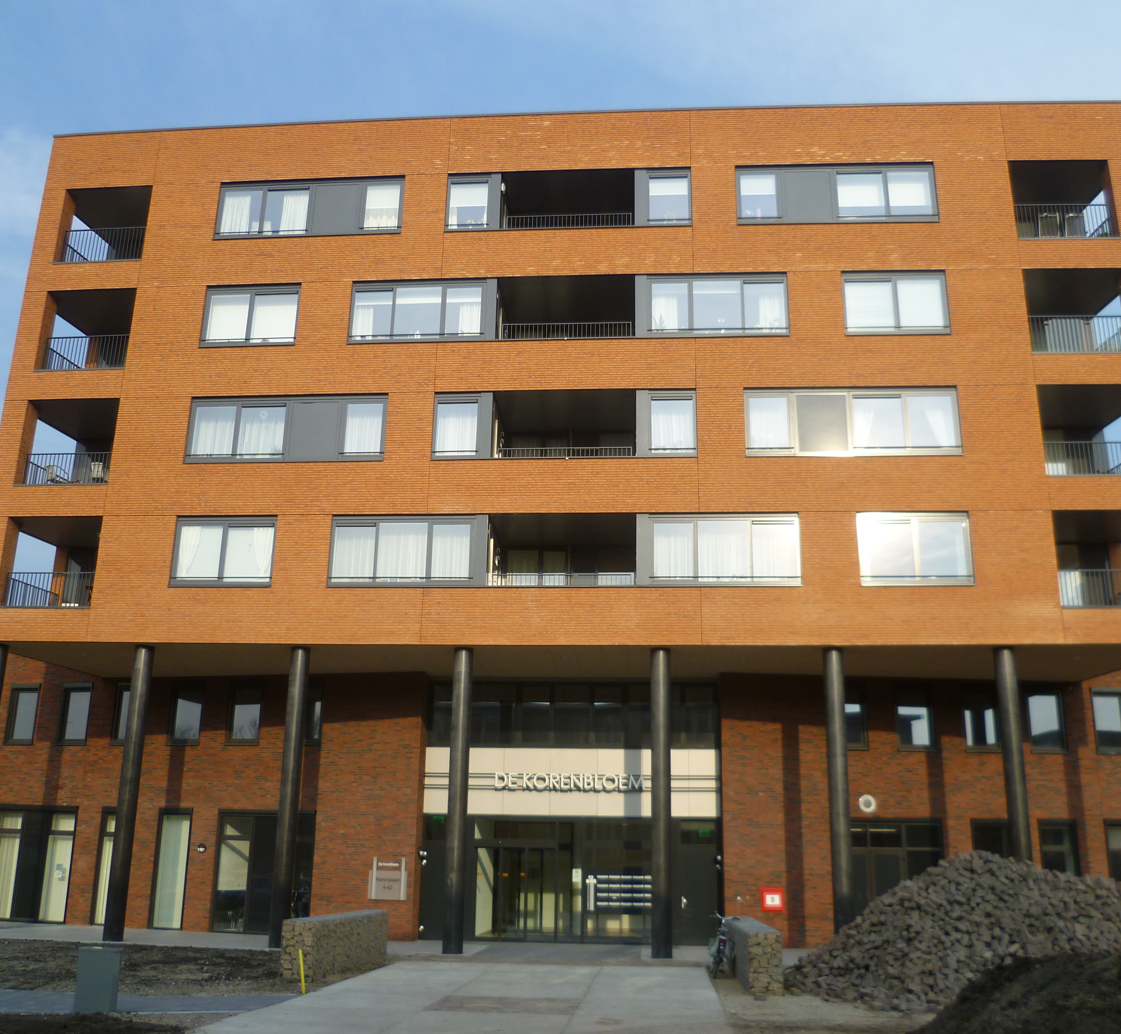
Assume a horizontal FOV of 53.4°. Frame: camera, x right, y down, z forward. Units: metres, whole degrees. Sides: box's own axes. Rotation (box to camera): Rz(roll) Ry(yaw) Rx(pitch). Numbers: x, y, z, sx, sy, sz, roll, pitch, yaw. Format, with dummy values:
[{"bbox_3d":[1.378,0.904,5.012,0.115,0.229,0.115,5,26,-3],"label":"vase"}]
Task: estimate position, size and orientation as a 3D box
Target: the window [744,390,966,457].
[{"bbox_3d":[6.609,-2.162,25.291,4.813,1.668,0.150,0,-17,5],"label":"window"}]

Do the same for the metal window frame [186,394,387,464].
[{"bbox_3d":[-6.564,-2.109,26.674,4.914,1.727,0.150,0,-17,4],"label":"metal window frame"}]

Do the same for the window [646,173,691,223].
[{"bbox_3d":[2.667,-7.814,27.352,1.082,1.474,0.120,0,-17,5],"label":"window"}]

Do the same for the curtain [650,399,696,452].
[{"bbox_3d":[2.634,-2.173,26.162,1.032,1.330,0.100,0,-17,4],"label":"curtain"}]

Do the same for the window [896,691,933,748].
[{"bbox_3d":[8.821,5.038,27.666,0.983,1.480,0.120,2,-17,-4],"label":"window"}]

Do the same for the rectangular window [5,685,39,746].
[{"bbox_3d":[-14.968,5.519,31.057,0.917,1.666,0.150,-3,-17,13],"label":"rectangular window"}]

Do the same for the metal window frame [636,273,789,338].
[{"bbox_3d":[3.586,-4.999,26.407,3.601,1.635,0.150,0,-17,5],"label":"metal window frame"}]

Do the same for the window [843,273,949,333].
[{"bbox_3d":[7.963,-5.079,26.458,2.442,1.656,0.150,0,-17,4],"label":"window"}]

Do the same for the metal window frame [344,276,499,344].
[{"bbox_3d":[-3.368,-5.034,27.319,3.644,1.704,0.150,0,-17,4],"label":"metal window frame"}]

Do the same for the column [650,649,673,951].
[{"bbox_3d":[2.162,5.995,23.793,0.430,6.412,0.430,0,-17,4],"label":"column"}]

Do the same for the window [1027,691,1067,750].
[{"bbox_3d":[12.247,5.146,28.078,0.986,1.599,0.150,2,-17,-4],"label":"window"}]

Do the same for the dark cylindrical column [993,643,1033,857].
[{"bbox_3d":[9.515,5.894,23.298,0.430,6.374,0.430,0,-17,4],"label":"dark cylindrical column"}]

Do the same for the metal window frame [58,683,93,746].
[{"bbox_3d":[-13.352,5.437,30.678,0.935,1.718,0.150,-3,-17,13],"label":"metal window frame"}]

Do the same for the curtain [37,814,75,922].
[{"bbox_3d":[-13.209,9.213,29.323,0.731,2.726,0.100,-3,-17,13],"label":"curtain"}]

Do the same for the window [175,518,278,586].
[{"bbox_3d":[-7.712,0.803,25.540,2.401,1.673,0.150,0,-17,5],"label":"window"}]

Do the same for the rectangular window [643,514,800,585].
[{"bbox_3d":[3.534,0.732,25.006,3.672,1.713,0.150,0,-17,4],"label":"rectangular window"}]

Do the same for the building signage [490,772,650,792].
[{"bbox_3d":[0.248,6.791,28.538,3.902,0.466,0.100,0,-17,4],"label":"building signage"}]

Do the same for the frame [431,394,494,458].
[{"bbox_3d":[-2.311,-2.143,26.336,1.394,1.665,0.150,0,-17,4],"label":"frame"}]

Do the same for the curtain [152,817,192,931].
[{"bbox_3d":[-9.988,9.113,28.703,0.844,2.837,0.120,-3,-18,13],"label":"curtain"}]

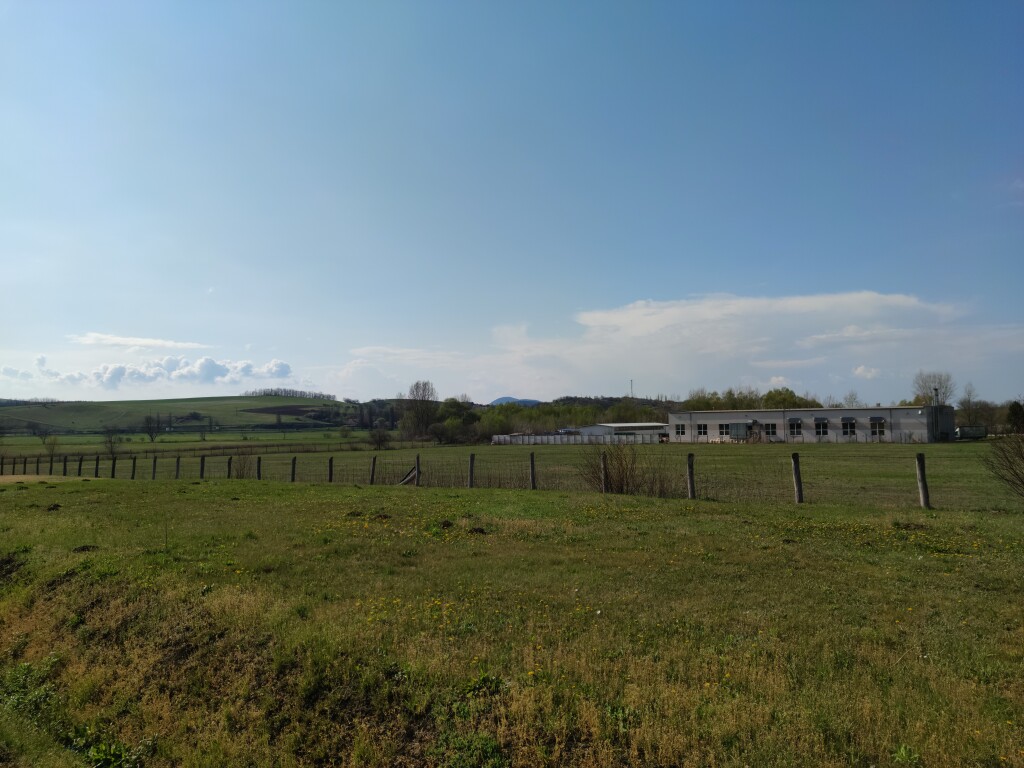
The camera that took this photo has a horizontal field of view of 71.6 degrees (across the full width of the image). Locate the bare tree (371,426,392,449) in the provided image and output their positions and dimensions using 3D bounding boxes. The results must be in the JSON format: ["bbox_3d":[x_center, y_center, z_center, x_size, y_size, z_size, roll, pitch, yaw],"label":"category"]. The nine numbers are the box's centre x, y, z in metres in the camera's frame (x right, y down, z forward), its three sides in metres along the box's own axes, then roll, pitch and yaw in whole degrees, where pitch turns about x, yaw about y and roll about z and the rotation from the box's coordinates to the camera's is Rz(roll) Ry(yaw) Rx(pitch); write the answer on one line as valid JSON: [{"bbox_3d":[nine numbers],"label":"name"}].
[{"bbox_3d":[-23.151,9.639,125.000,3.521,4.137,3.521,1,-4,-10],"label":"bare tree"}]

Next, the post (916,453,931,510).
[{"bbox_3d":[9.902,2.354,17.100,0.165,1.400,0.165,-8,-5,29],"label":"post"}]

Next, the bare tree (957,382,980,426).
[{"bbox_3d":[96.444,5.704,150.000,5.070,12.042,5.070,-3,-5,33],"label":"bare tree"}]

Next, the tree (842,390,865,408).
[{"bbox_3d":[79.363,7.146,165.000,5.113,11.271,5.113,-2,-4,26],"label":"tree"}]

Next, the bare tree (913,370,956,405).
[{"bbox_3d":[92.236,4.585,155.000,9.606,15.063,9.606,-2,-5,31],"label":"bare tree"}]

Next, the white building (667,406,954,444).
[{"bbox_3d":[43.758,6.108,104.950,34.142,4.800,21.500,-3,-5,39],"label":"white building"}]

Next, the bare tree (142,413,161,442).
[{"bbox_3d":[-137.091,16.922,270.000,6.845,10.648,6.845,2,-5,-27],"label":"bare tree"}]

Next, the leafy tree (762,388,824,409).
[{"bbox_3d":[59.049,6.285,150.000,13.099,10.669,11.134,-2,-4,21],"label":"leafy tree"}]

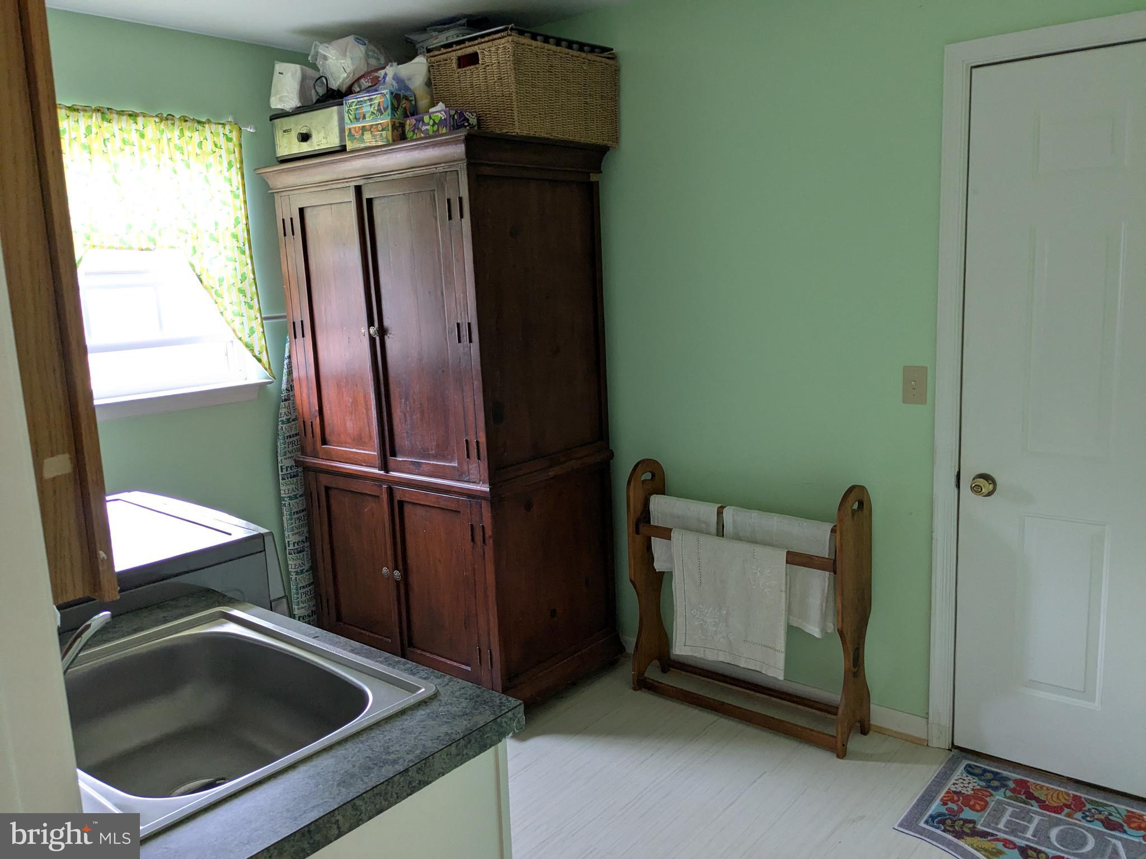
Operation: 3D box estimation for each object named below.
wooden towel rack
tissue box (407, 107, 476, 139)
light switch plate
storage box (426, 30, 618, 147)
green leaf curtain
[{"bbox_3d":[0.583,0.564,3.066,0.826,0.863,0.195,6,13,41],"label":"wooden towel rack"},{"bbox_3d":[-0.434,-0.984,2.923,0.212,0.092,0.112,5,13,39],"label":"tissue box"},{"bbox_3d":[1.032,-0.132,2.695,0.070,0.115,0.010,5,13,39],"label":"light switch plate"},{"bbox_3d":[-0.157,-1.132,3.101,0.376,0.300,0.546,5,13,38],"label":"storage box"},{"bbox_3d":[-1.519,-0.594,3.111,0.070,0.960,0.930,5,13,39],"label":"green leaf curtain"}]

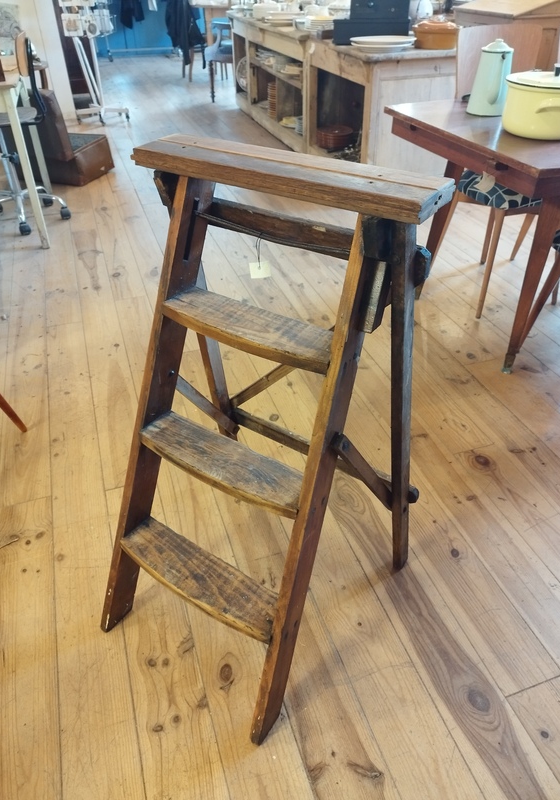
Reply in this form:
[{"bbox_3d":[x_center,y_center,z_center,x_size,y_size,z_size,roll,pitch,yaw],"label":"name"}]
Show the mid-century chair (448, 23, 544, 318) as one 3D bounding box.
[{"bbox_3d":[0.888,-0.866,2.167,0.425,0.908,0.529,-13,41,-15],"label":"mid-century chair"}]

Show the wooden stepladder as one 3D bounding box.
[{"bbox_3d":[-0.064,0.083,1.004,0.546,0.908,0.529,22,44,25],"label":"wooden stepladder"}]

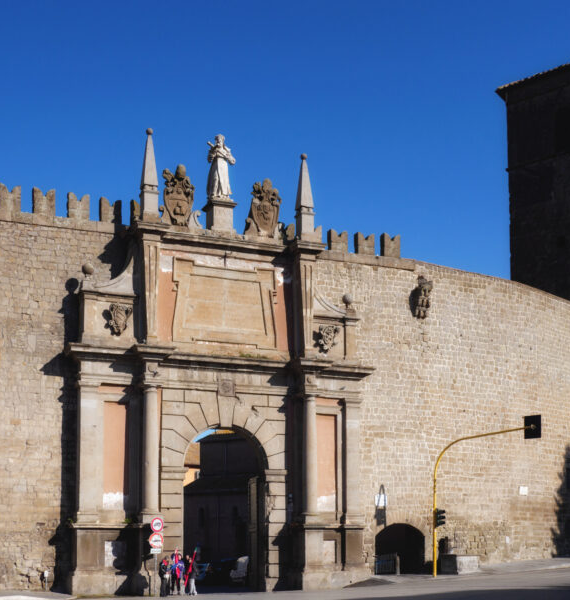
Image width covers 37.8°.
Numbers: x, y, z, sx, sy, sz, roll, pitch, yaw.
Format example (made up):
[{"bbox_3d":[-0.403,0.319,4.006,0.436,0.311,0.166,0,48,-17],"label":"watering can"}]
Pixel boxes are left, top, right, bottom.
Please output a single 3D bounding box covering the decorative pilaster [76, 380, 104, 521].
[{"bbox_3d":[-8.422,6.440,35.867,0.950,5.888,0.400,3,-9,-21],"label":"decorative pilaster"}]

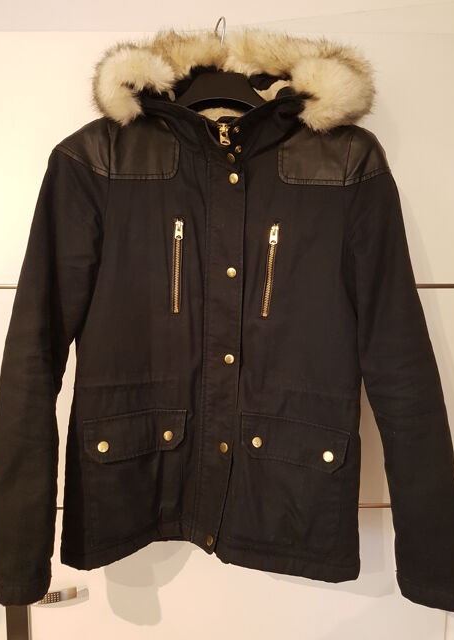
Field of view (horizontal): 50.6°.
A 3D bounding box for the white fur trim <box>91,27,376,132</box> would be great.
[{"bbox_3d":[0.009,-0.341,0.693,0.390,0.160,0.150,0,6,0],"label":"white fur trim"}]

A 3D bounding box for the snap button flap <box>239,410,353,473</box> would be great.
[{"bbox_3d":[0.099,0.180,0.713,0.162,0.067,0.022,7,8,16],"label":"snap button flap"}]

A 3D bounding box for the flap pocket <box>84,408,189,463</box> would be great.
[{"bbox_3d":[-0.136,0.170,0.712,0.155,0.065,0.022,-5,7,-17],"label":"flap pocket"}]

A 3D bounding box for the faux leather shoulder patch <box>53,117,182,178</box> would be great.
[{"bbox_3d":[-0.161,-0.255,0.702,0.178,0.094,0.070,0,6,0],"label":"faux leather shoulder patch"}]

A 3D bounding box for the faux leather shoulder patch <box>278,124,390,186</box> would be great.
[{"bbox_3d":[0.157,-0.245,0.703,0.163,0.092,0.070,0,6,0],"label":"faux leather shoulder patch"}]

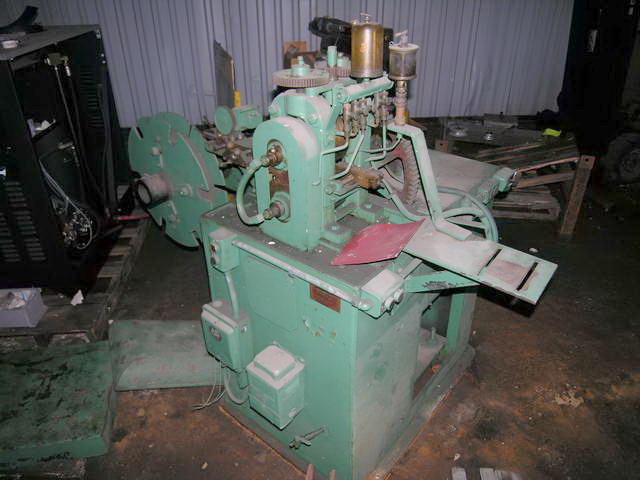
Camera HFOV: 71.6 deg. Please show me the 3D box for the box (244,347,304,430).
[{"bbox_3d":[-0.139,0.468,1.428,0.140,0.206,0.113,22,36,35],"label":"box"}]

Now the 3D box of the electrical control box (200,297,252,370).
[{"bbox_3d":[-0.319,0.332,1.548,0.158,0.190,0.086,22,36,35],"label":"electrical control box"}]

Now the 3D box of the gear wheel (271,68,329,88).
[{"bbox_3d":[-0.052,-0.444,1.220,0.157,0.023,0.157,0,29,0],"label":"gear wheel"}]

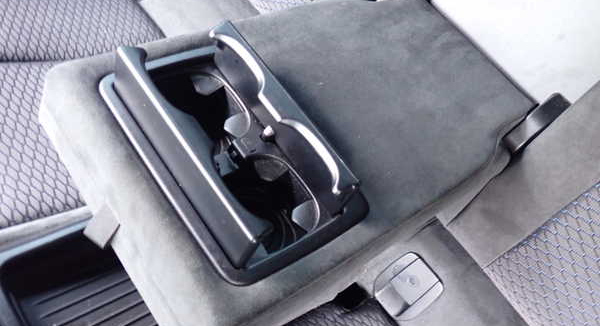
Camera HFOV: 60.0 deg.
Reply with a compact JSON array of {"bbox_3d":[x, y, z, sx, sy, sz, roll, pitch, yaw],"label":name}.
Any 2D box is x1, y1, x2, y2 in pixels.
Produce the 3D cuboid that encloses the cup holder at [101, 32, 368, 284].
[{"bbox_3d":[-0.049,-0.012,0.411,0.142,0.080,0.198,-24,68,-37],"label":"cup holder"}]

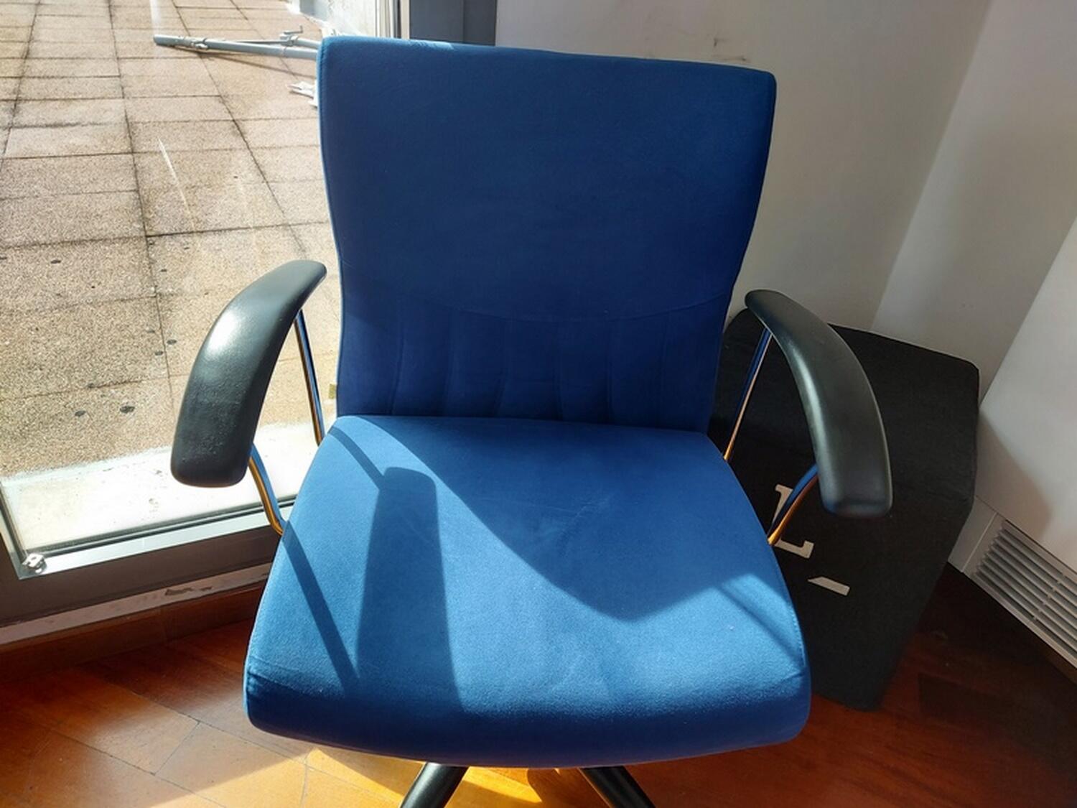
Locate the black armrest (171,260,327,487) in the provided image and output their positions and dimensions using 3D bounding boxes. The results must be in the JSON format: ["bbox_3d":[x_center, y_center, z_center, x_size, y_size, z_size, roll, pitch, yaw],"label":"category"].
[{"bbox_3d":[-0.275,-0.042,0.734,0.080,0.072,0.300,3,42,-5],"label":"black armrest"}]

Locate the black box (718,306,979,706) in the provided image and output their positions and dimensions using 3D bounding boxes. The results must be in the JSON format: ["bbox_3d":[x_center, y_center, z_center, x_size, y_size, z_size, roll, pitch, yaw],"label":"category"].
[{"bbox_3d":[0.467,0.149,1.347,0.445,0.440,0.465,18,35,18],"label":"black box"}]

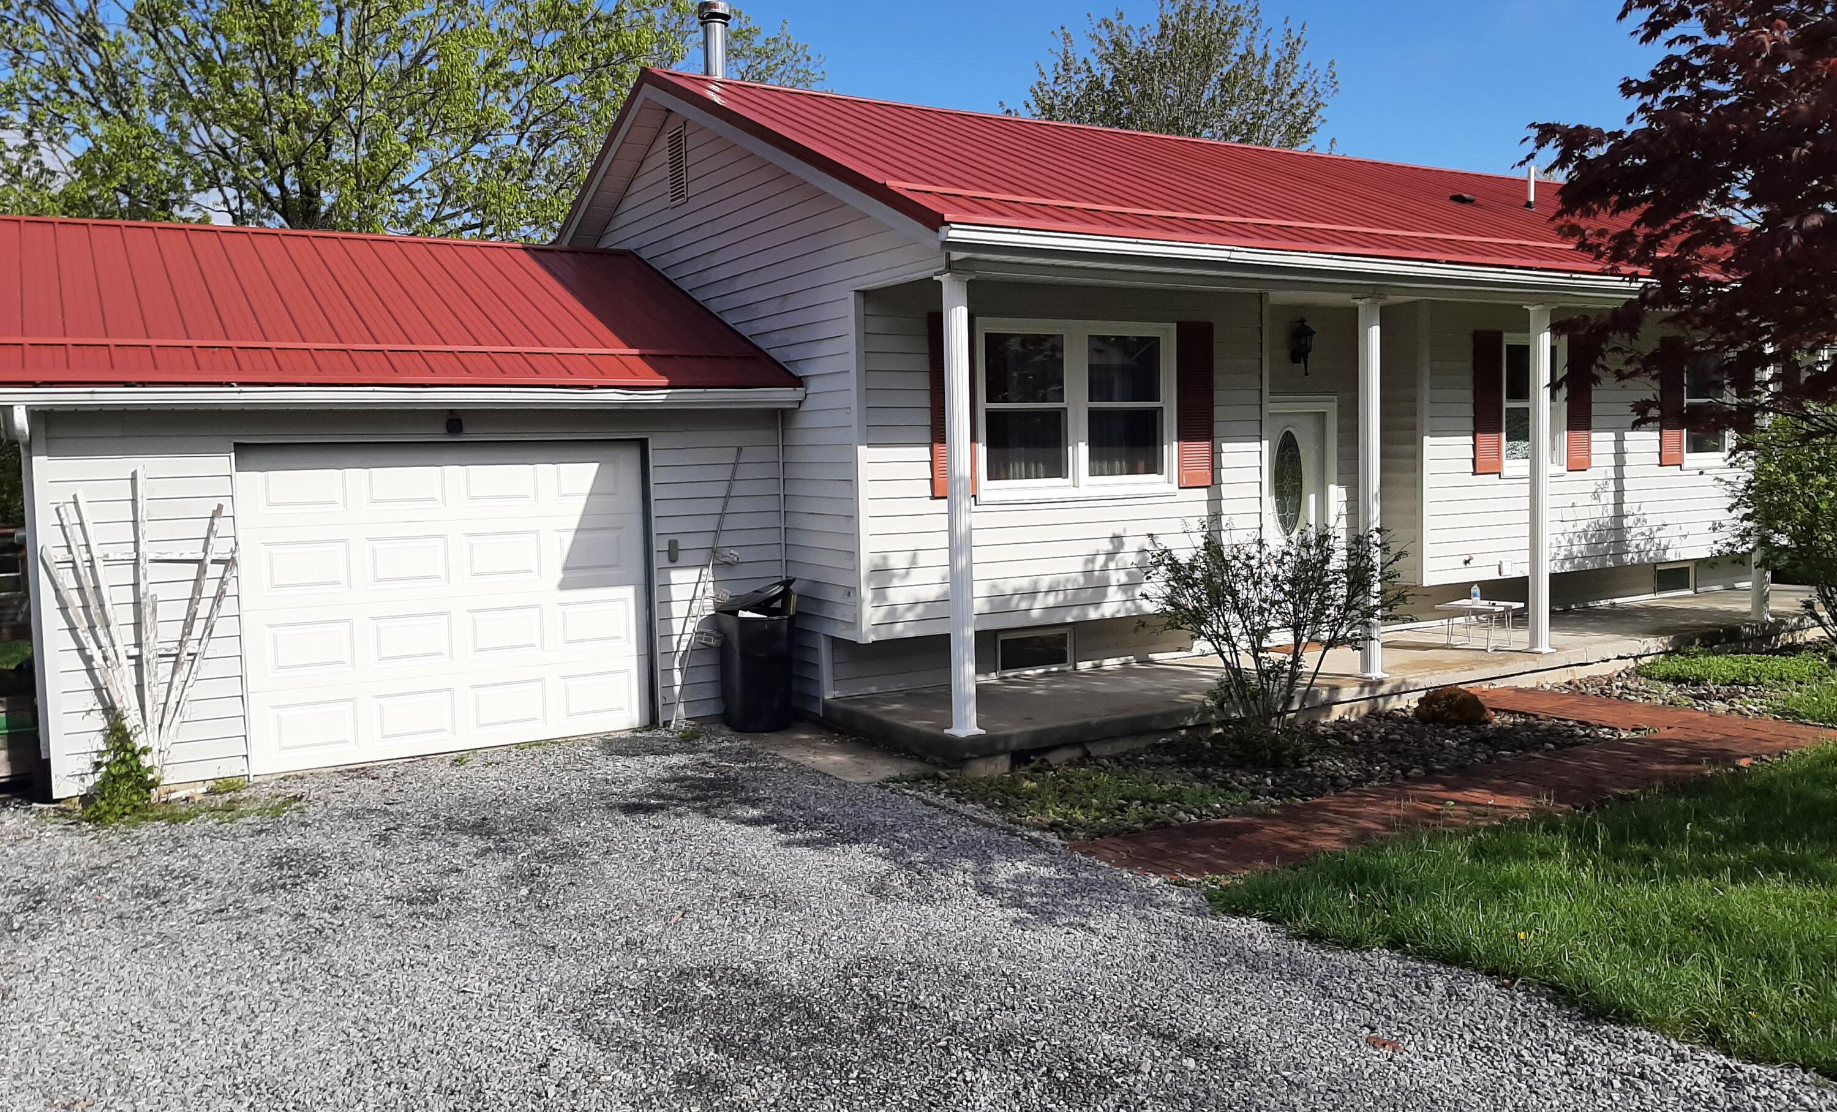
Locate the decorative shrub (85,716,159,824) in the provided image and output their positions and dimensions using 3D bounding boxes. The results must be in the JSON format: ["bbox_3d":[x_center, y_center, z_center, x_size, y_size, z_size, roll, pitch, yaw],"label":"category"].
[{"bbox_3d":[-4.629,1.165,8.006,0.436,0.554,0.495,-4,5,-31],"label":"decorative shrub"}]

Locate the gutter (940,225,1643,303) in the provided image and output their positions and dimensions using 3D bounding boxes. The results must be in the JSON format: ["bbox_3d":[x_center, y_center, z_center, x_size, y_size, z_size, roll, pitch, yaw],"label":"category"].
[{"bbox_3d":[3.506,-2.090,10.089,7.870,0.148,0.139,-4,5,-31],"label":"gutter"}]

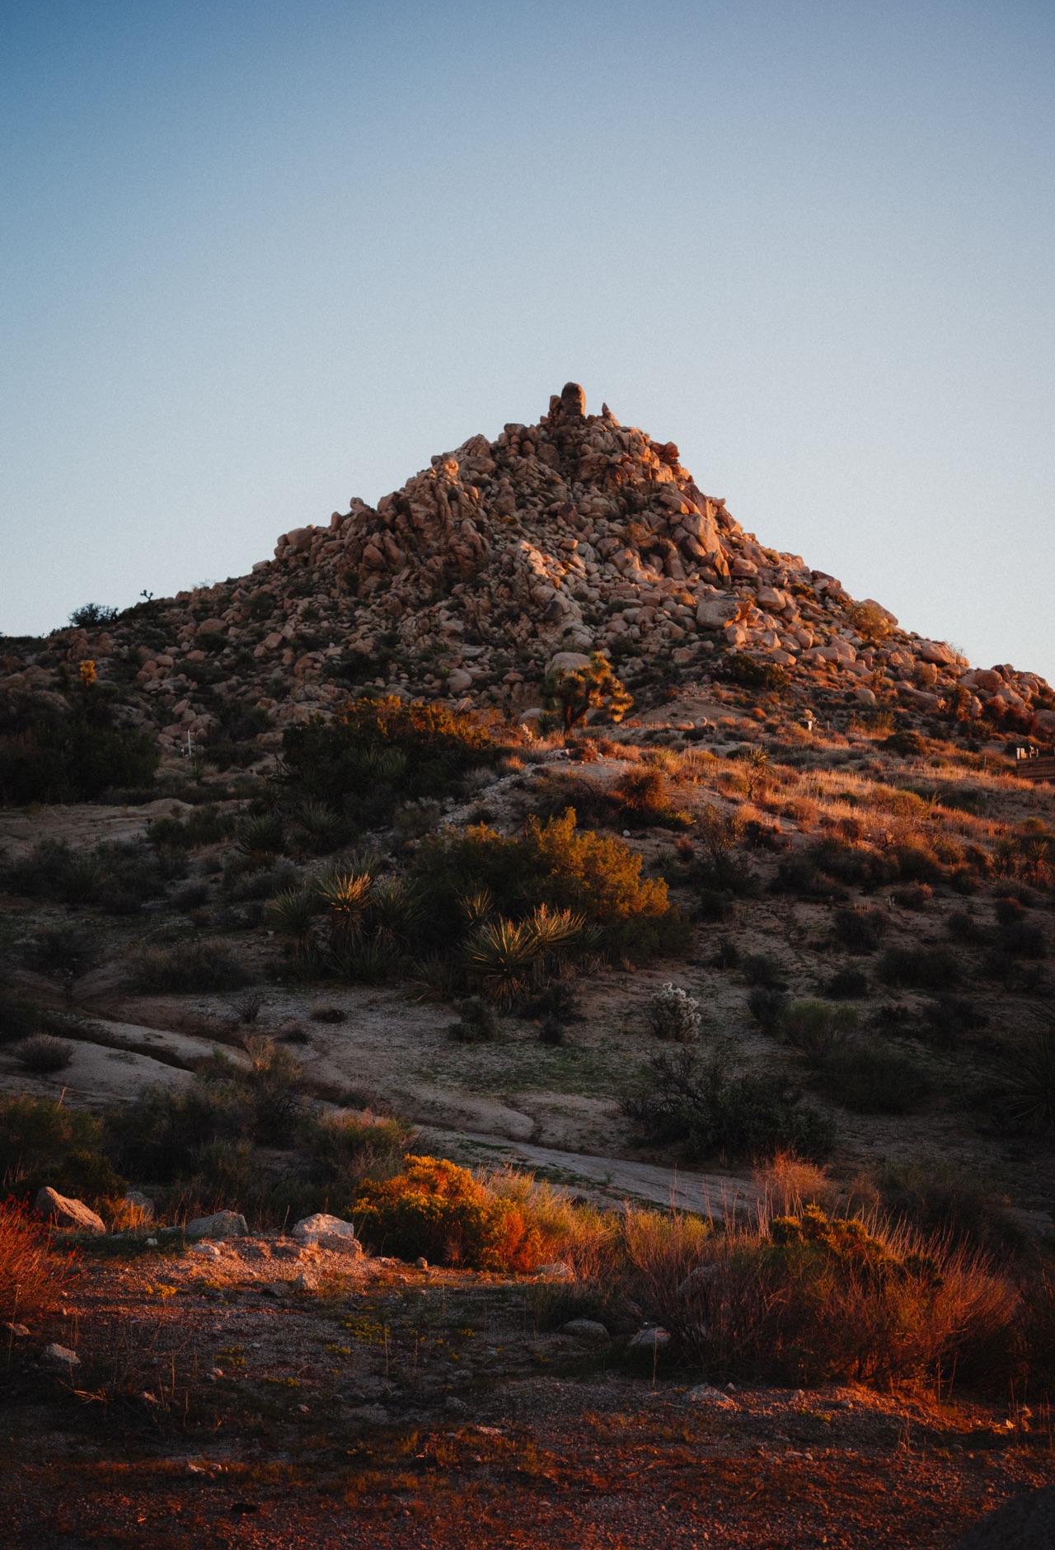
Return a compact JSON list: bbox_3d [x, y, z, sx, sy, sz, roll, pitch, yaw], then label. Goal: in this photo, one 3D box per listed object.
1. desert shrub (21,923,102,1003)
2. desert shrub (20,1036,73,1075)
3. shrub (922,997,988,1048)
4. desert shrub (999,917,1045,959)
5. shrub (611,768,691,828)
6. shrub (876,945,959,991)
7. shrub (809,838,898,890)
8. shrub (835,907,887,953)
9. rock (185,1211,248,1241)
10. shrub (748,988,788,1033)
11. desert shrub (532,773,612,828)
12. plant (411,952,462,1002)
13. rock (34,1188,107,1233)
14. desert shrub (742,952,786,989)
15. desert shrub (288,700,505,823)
[{"bbox_3d":[-6.489,2.627,24.500,1.120,1.103,0.952,0,0,0],"label":"desert shrub"},{"bbox_3d":[-5.343,3.106,19.500,0.617,0.395,0.586,0,-2,0],"label":"desert shrub"},{"bbox_3d":[4.868,2.813,20.000,0.760,0.577,0.684,0,0,0],"label":"shrub"},{"bbox_3d":[7.607,2.516,27.000,0.703,0.577,0.668,0,-2,0],"label":"desert shrub"},{"bbox_3d":[2.954,0.591,42.000,1.832,1.447,1.649,0,-2,0],"label":"shrub"},{"bbox_3d":[5.566,2.742,25.000,1.178,0.650,0.943,0,0,0],"label":"shrub"},{"bbox_3d":[6.105,1.659,33.000,1.671,0.926,1.254,0,-2,0],"label":"shrub"},{"bbox_3d":[5.213,2.427,27.500,0.870,0.735,0.827,0,-2,0],"label":"shrub"},{"bbox_3d":[-1.362,1.974,7.700,0.276,0.120,0.193,0,-2,0],"label":"rock"},{"bbox_3d":[2.825,2.787,20.700,0.495,0.553,0.495,0,0,0],"label":"shrub"},{"bbox_3d":[1.078,0.605,42.000,1.920,1.299,1.632,0,-2,0],"label":"desert shrub"},{"bbox_3d":[-1.163,2.587,22.500,0.649,0.633,0.649,0,-2,0],"label":"plant"},{"bbox_3d":[-2.030,1.933,7.800,0.318,0.192,0.223,0,-2,0],"label":"rock"},{"bbox_3d":[3.319,2.744,24.700,0.625,0.504,0.594,0,0,0],"label":"desert shrub"},{"bbox_3d":[-3.869,-0.387,50.000,6.261,3.692,4.695,0,-1,0],"label":"desert shrub"}]

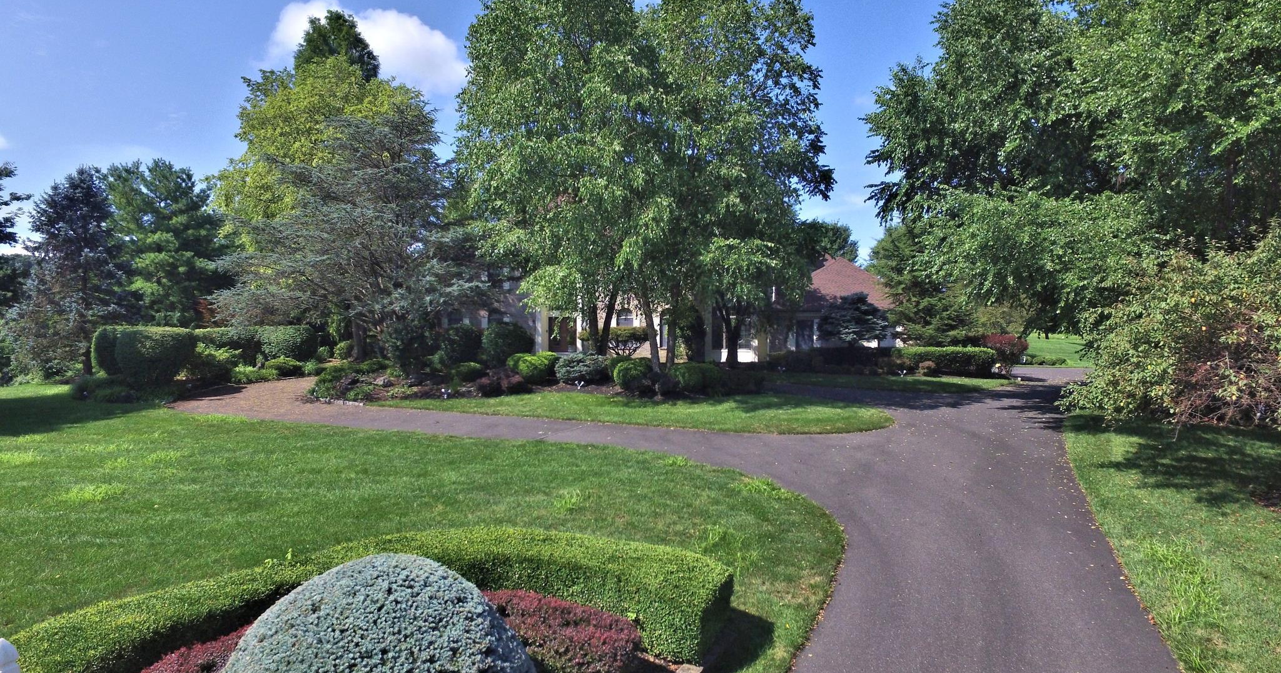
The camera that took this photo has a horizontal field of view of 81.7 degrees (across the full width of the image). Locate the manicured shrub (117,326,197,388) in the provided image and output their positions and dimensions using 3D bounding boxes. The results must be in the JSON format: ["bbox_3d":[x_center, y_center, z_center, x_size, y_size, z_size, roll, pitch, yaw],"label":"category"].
[{"bbox_3d":[-20.268,0.880,31.000,2.820,2.400,2.100,-2,3,-33],"label":"manicured shrub"}]

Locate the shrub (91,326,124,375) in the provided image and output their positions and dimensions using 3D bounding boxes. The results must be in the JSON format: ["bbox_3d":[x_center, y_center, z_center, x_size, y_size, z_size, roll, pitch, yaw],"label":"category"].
[{"bbox_3d":[-24.470,0.676,34.500,2.333,2.333,2.200,0,2,0],"label":"shrub"}]

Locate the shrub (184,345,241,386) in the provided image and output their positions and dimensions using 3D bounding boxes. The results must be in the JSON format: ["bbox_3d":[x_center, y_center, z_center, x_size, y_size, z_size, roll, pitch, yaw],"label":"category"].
[{"bbox_3d":[-18.363,1.099,31.616,2.300,1.500,2.000,0,5,0],"label":"shrub"}]

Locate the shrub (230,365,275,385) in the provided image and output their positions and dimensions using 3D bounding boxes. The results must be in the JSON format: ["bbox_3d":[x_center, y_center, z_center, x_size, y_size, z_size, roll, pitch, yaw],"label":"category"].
[{"bbox_3d":[-16.663,1.656,31.800,1.640,0.830,1.300,-1,3,-28],"label":"shrub"}]

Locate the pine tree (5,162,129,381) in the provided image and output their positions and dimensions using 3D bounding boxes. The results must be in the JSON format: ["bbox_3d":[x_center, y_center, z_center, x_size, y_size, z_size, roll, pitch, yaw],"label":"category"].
[{"bbox_3d":[-28.594,-3.227,37.000,6.404,10.507,6.200,0,2,0],"label":"pine tree"}]

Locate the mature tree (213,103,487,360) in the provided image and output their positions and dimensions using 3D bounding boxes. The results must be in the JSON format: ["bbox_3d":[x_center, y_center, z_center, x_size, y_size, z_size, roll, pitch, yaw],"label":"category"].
[{"bbox_3d":[-14.219,-5.074,36.196,12.900,13.000,11.500,0,5,0],"label":"mature tree"}]

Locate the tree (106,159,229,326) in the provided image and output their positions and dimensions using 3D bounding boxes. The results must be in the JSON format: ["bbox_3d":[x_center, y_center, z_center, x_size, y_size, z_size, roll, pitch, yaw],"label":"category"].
[{"bbox_3d":[-29.213,-5.205,45.720,7.400,11.600,7.200,0,5,0],"label":"tree"}]

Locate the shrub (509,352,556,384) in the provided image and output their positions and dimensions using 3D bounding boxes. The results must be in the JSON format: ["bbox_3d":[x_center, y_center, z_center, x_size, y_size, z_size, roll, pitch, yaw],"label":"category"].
[{"bbox_3d":[-4.673,1.363,32.000,2.050,1.430,1.800,0,2,-8],"label":"shrub"}]

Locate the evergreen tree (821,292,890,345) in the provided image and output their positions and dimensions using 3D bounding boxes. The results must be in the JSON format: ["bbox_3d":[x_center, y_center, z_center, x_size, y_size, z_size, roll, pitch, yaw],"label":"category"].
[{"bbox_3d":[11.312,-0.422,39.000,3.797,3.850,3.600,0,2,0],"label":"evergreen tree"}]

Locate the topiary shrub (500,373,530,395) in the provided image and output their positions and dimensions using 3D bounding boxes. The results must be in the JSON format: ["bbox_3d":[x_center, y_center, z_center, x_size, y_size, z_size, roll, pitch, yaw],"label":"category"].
[{"bbox_3d":[-4.839,1.824,28.400,1.070,0.820,1.000,0,2,-10],"label":"topiary shrub"}]

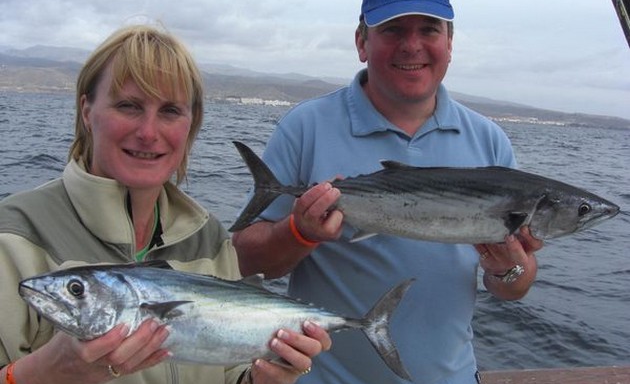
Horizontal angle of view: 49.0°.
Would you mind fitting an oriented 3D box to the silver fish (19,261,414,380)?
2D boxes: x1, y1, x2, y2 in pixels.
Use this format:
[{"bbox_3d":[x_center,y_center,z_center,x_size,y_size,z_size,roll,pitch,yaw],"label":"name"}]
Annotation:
[{"bbox_3d":[-0.076,0.132,0.755,0.460,0.121,0.068,11,0,-26],"label":"silver fish"}]

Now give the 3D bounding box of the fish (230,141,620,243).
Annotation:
[{"bbox_3d":[0.152,0.009,0.986,0.552,0.135,0.080,3,5,3],"label":"fish"}]

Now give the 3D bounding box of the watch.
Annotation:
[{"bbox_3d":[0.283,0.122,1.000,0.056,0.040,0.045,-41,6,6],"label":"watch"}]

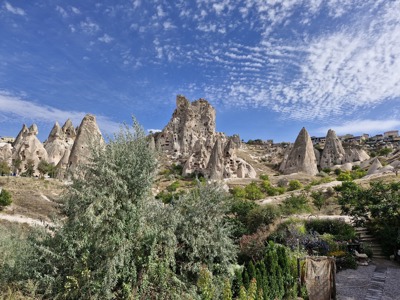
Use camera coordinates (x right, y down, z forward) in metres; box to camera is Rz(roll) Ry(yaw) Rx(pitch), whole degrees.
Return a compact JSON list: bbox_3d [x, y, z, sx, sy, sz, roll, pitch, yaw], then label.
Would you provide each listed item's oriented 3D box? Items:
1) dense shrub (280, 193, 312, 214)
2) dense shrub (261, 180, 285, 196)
[{"bbox_3d":[10.420,5.840,29.000,3.210,2.400,3.050,0,-5,0],"label":"dense shrub"},{"bbox_3d":[13.370,7.100,49.000,4.340,2.950,4.120,0,-5,0],"label":"dense shrub"}]

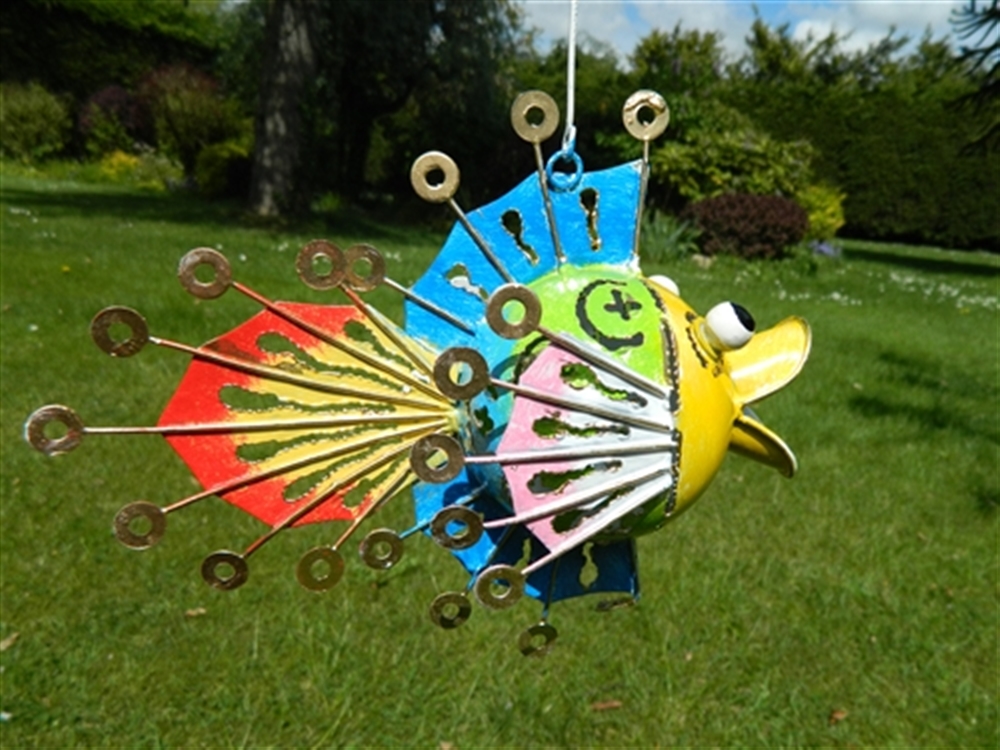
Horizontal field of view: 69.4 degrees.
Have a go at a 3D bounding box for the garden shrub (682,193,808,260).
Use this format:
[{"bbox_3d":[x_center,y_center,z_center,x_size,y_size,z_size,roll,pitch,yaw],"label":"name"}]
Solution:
[{"bbox_3d":[3.264,-1.997,9.670,1.601,0.835,1.281,7,19,17],"label":"garden shrub"}]

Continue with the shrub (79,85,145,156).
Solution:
[{"bbox_3d":[-9.723,-6.313,18.107,1.427,1.777,1.356,-8,21,-26],"label":"shrub"}]

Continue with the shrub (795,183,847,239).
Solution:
[{"bbox_3d":[4.297,-2.196,9.885,0.789,0.834,0.789,9,20,22],"label":"shrub"}]

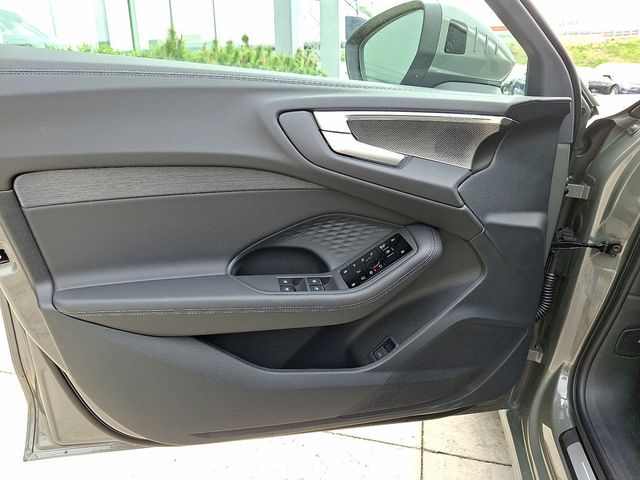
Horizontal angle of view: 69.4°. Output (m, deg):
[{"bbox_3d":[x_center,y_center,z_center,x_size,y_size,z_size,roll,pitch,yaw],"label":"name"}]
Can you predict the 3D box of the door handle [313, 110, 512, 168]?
[{"bbox_3d":[0.147,-0.165,0.750,0.310,0.082,0.060,-3,21,-8],"label":"door handle"}]

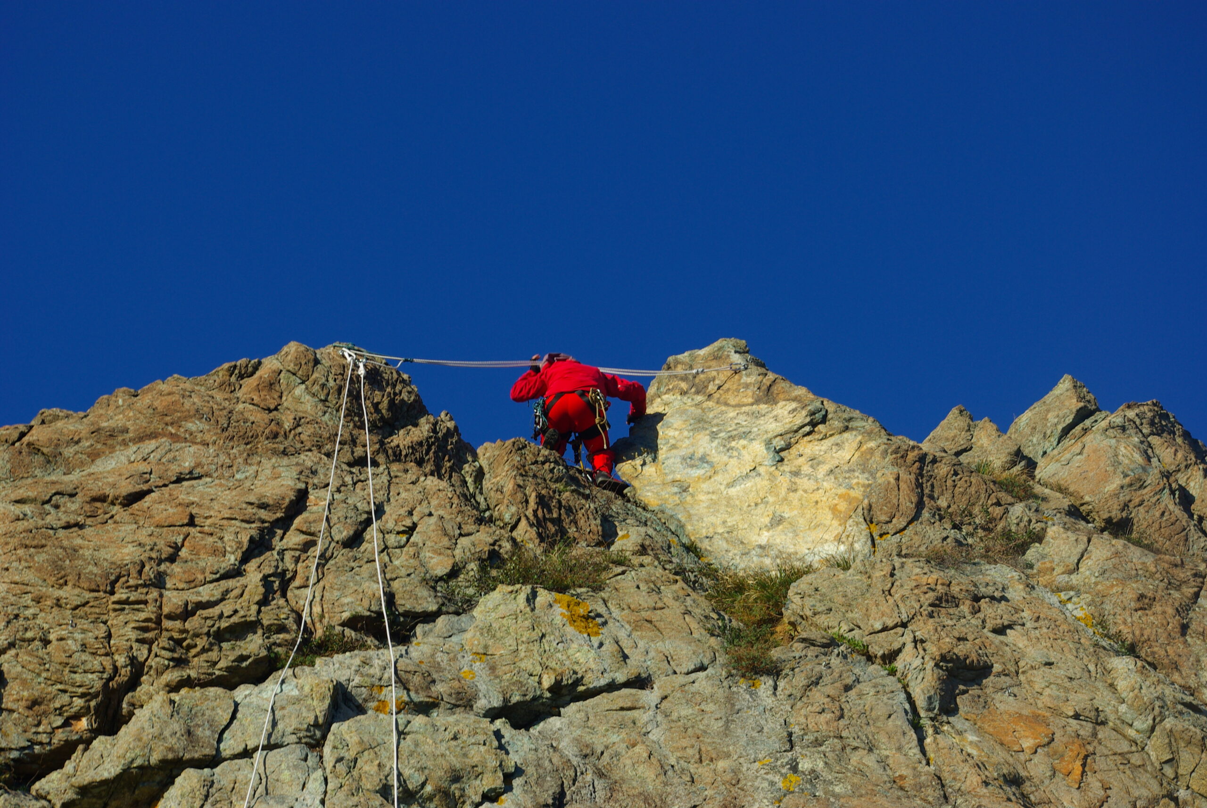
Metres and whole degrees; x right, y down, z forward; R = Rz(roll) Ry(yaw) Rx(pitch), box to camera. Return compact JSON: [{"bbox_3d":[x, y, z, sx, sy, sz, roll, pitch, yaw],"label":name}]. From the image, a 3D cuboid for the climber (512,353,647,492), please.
[{"bbox_3d":[-0.179,0.091,19.000,0.940,1.330,0.880,4,-30,-7],"label":"climber"}]

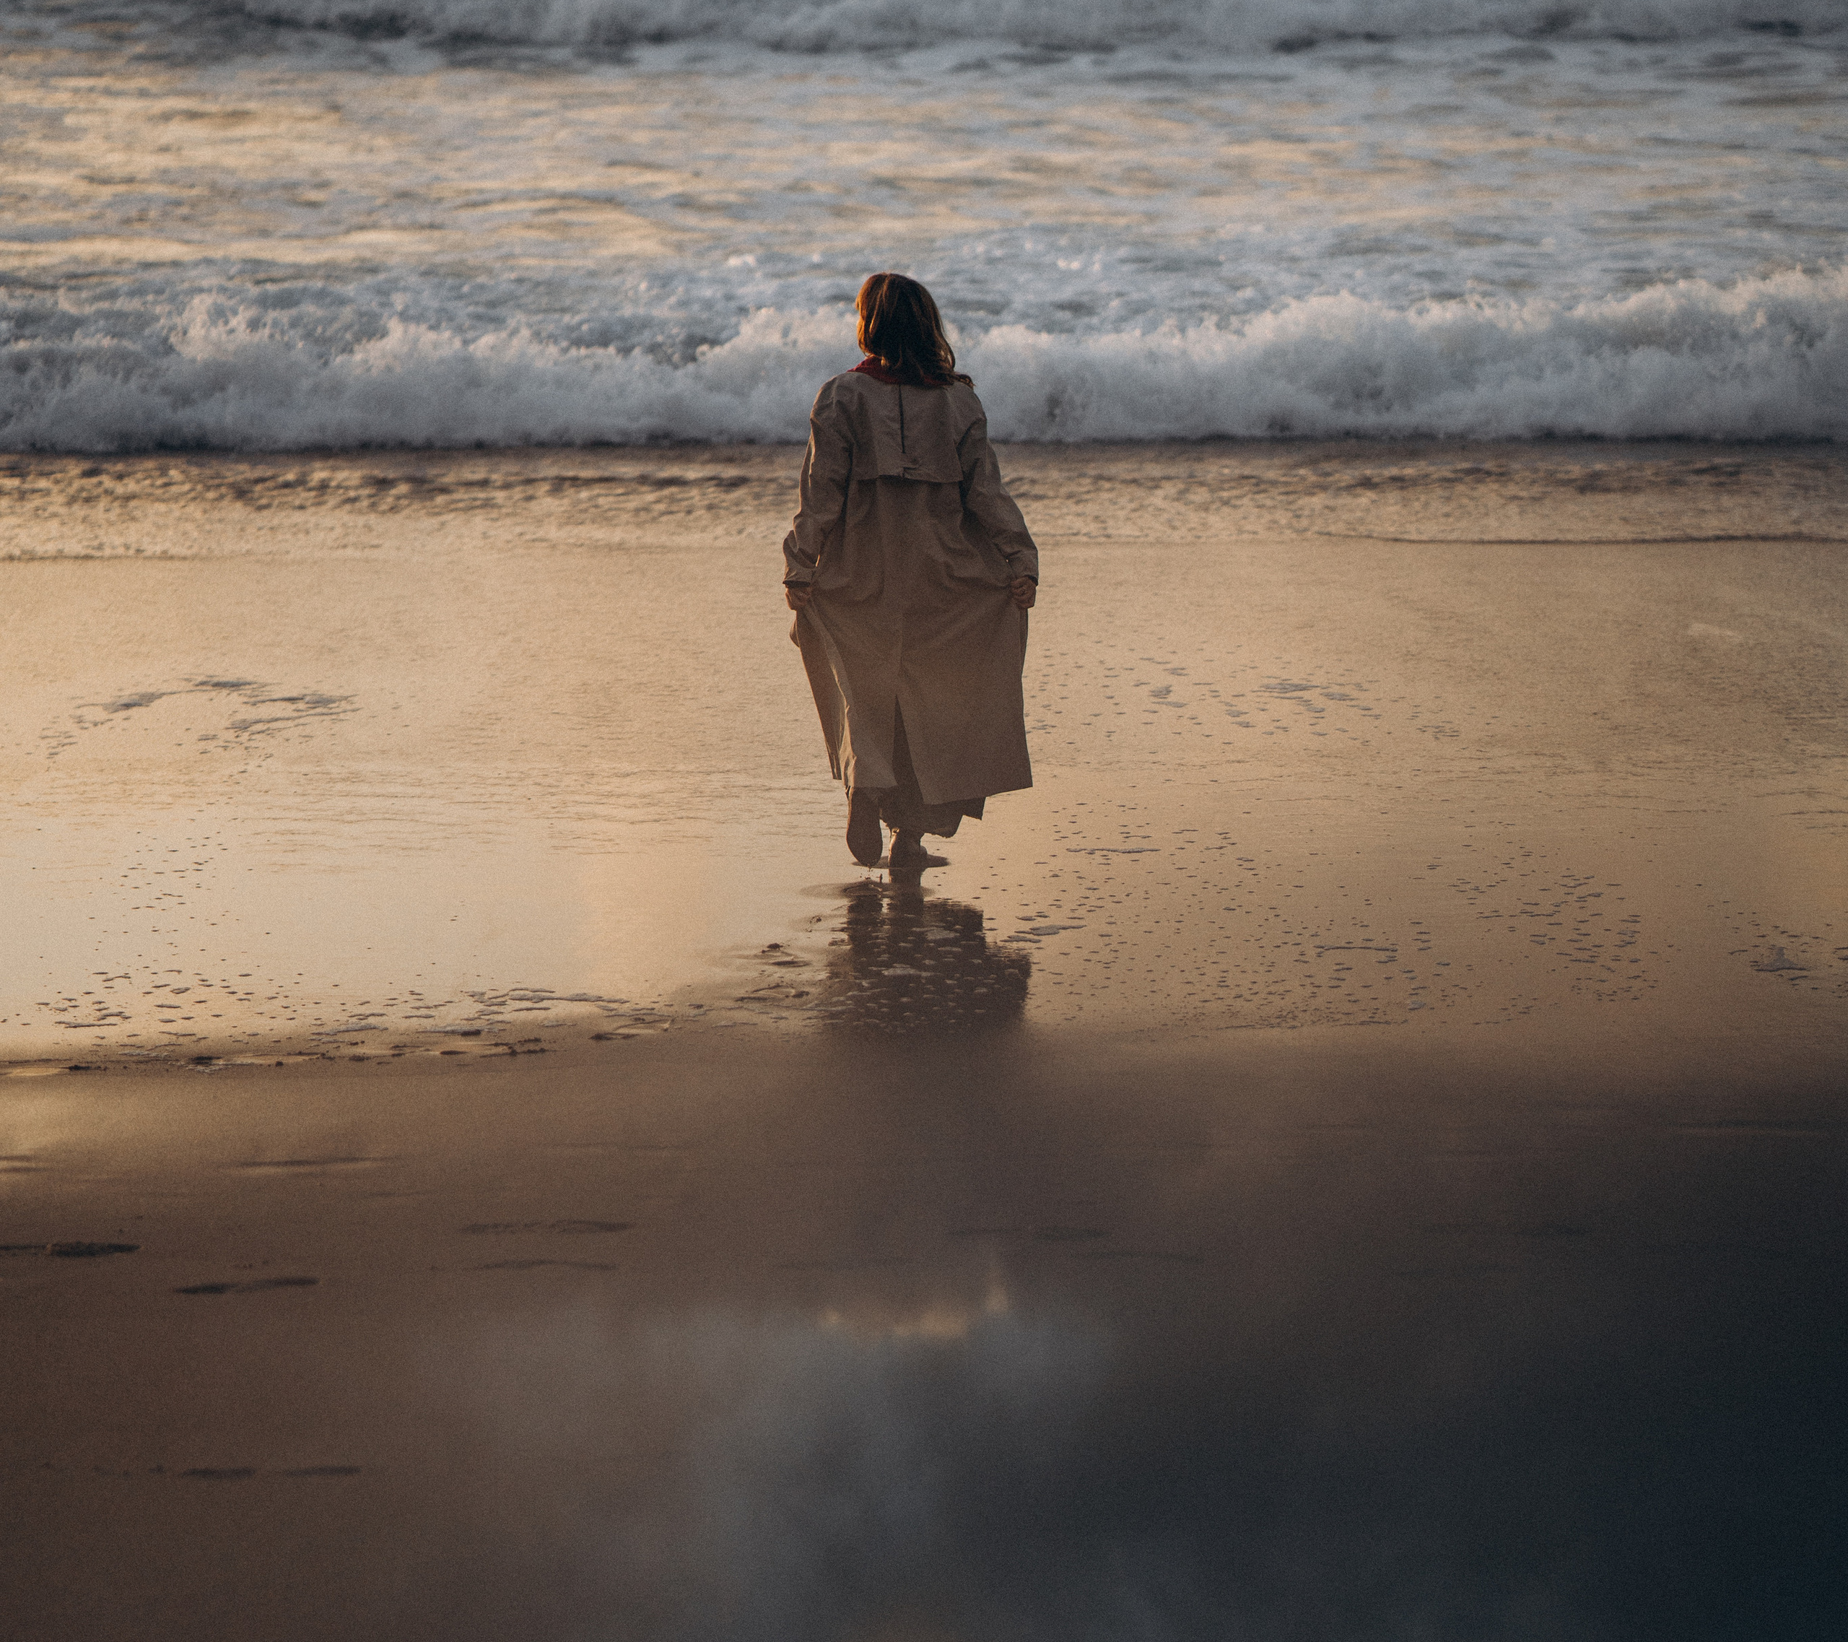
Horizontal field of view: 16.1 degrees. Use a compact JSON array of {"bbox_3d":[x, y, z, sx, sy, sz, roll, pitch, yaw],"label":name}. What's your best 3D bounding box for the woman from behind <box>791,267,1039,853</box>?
[{"bbox_3d":[-0.036,-0.695,18.180,0.690,1.650,0.540,-1,10,-3],"label":"woman from behind"}]

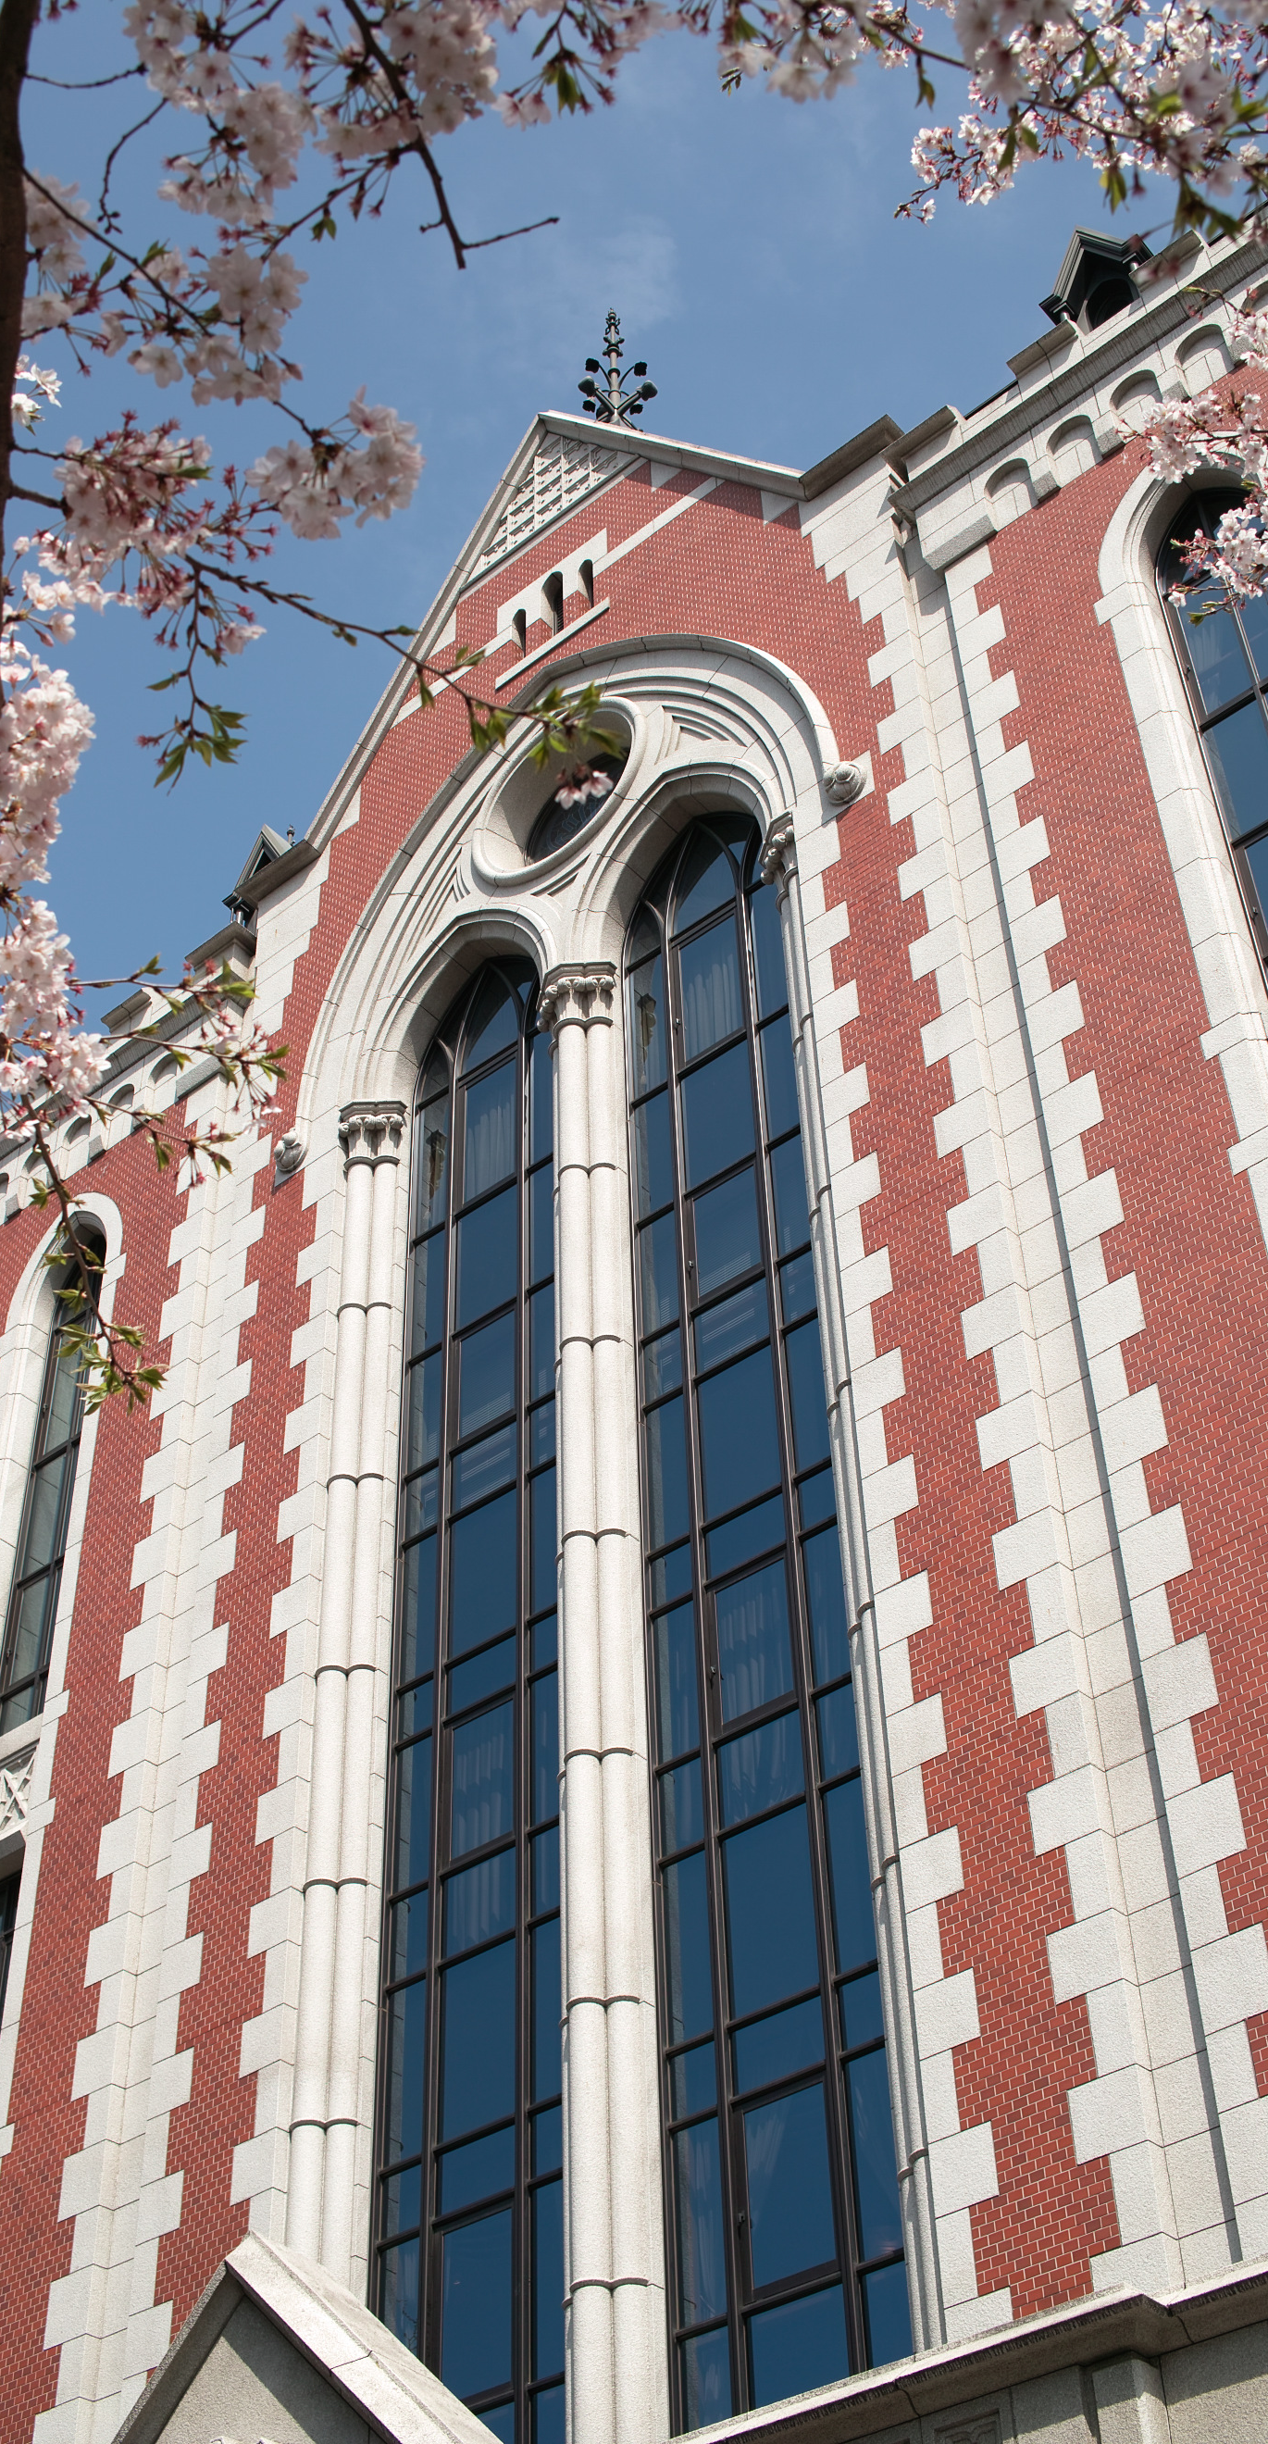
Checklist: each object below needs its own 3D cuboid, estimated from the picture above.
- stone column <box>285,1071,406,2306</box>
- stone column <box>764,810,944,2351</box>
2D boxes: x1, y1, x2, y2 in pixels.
[{"bbox_3d":[-2.535,4.134,24.570,0.518,14.698,0.448,-31,-50,27],"label":"stone column"},{"bbox_3d":[1.681,1.587,22.012,0.518,14.698,0.448,-31,-50,27],"label":"stone column"}]

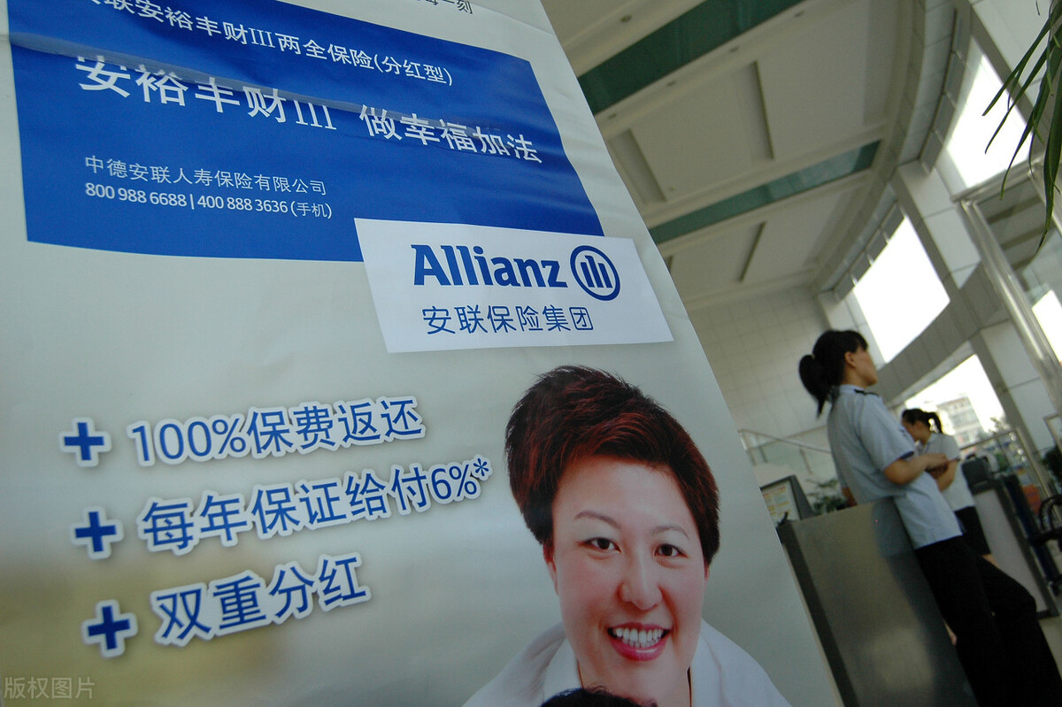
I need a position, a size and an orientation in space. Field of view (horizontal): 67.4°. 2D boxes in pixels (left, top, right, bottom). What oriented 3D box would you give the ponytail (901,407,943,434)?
[{"bbox_3d":[2.621,0.460,5.320,0.225,0.225,0.180,-24,-23,22],"label":"ponytail"}]

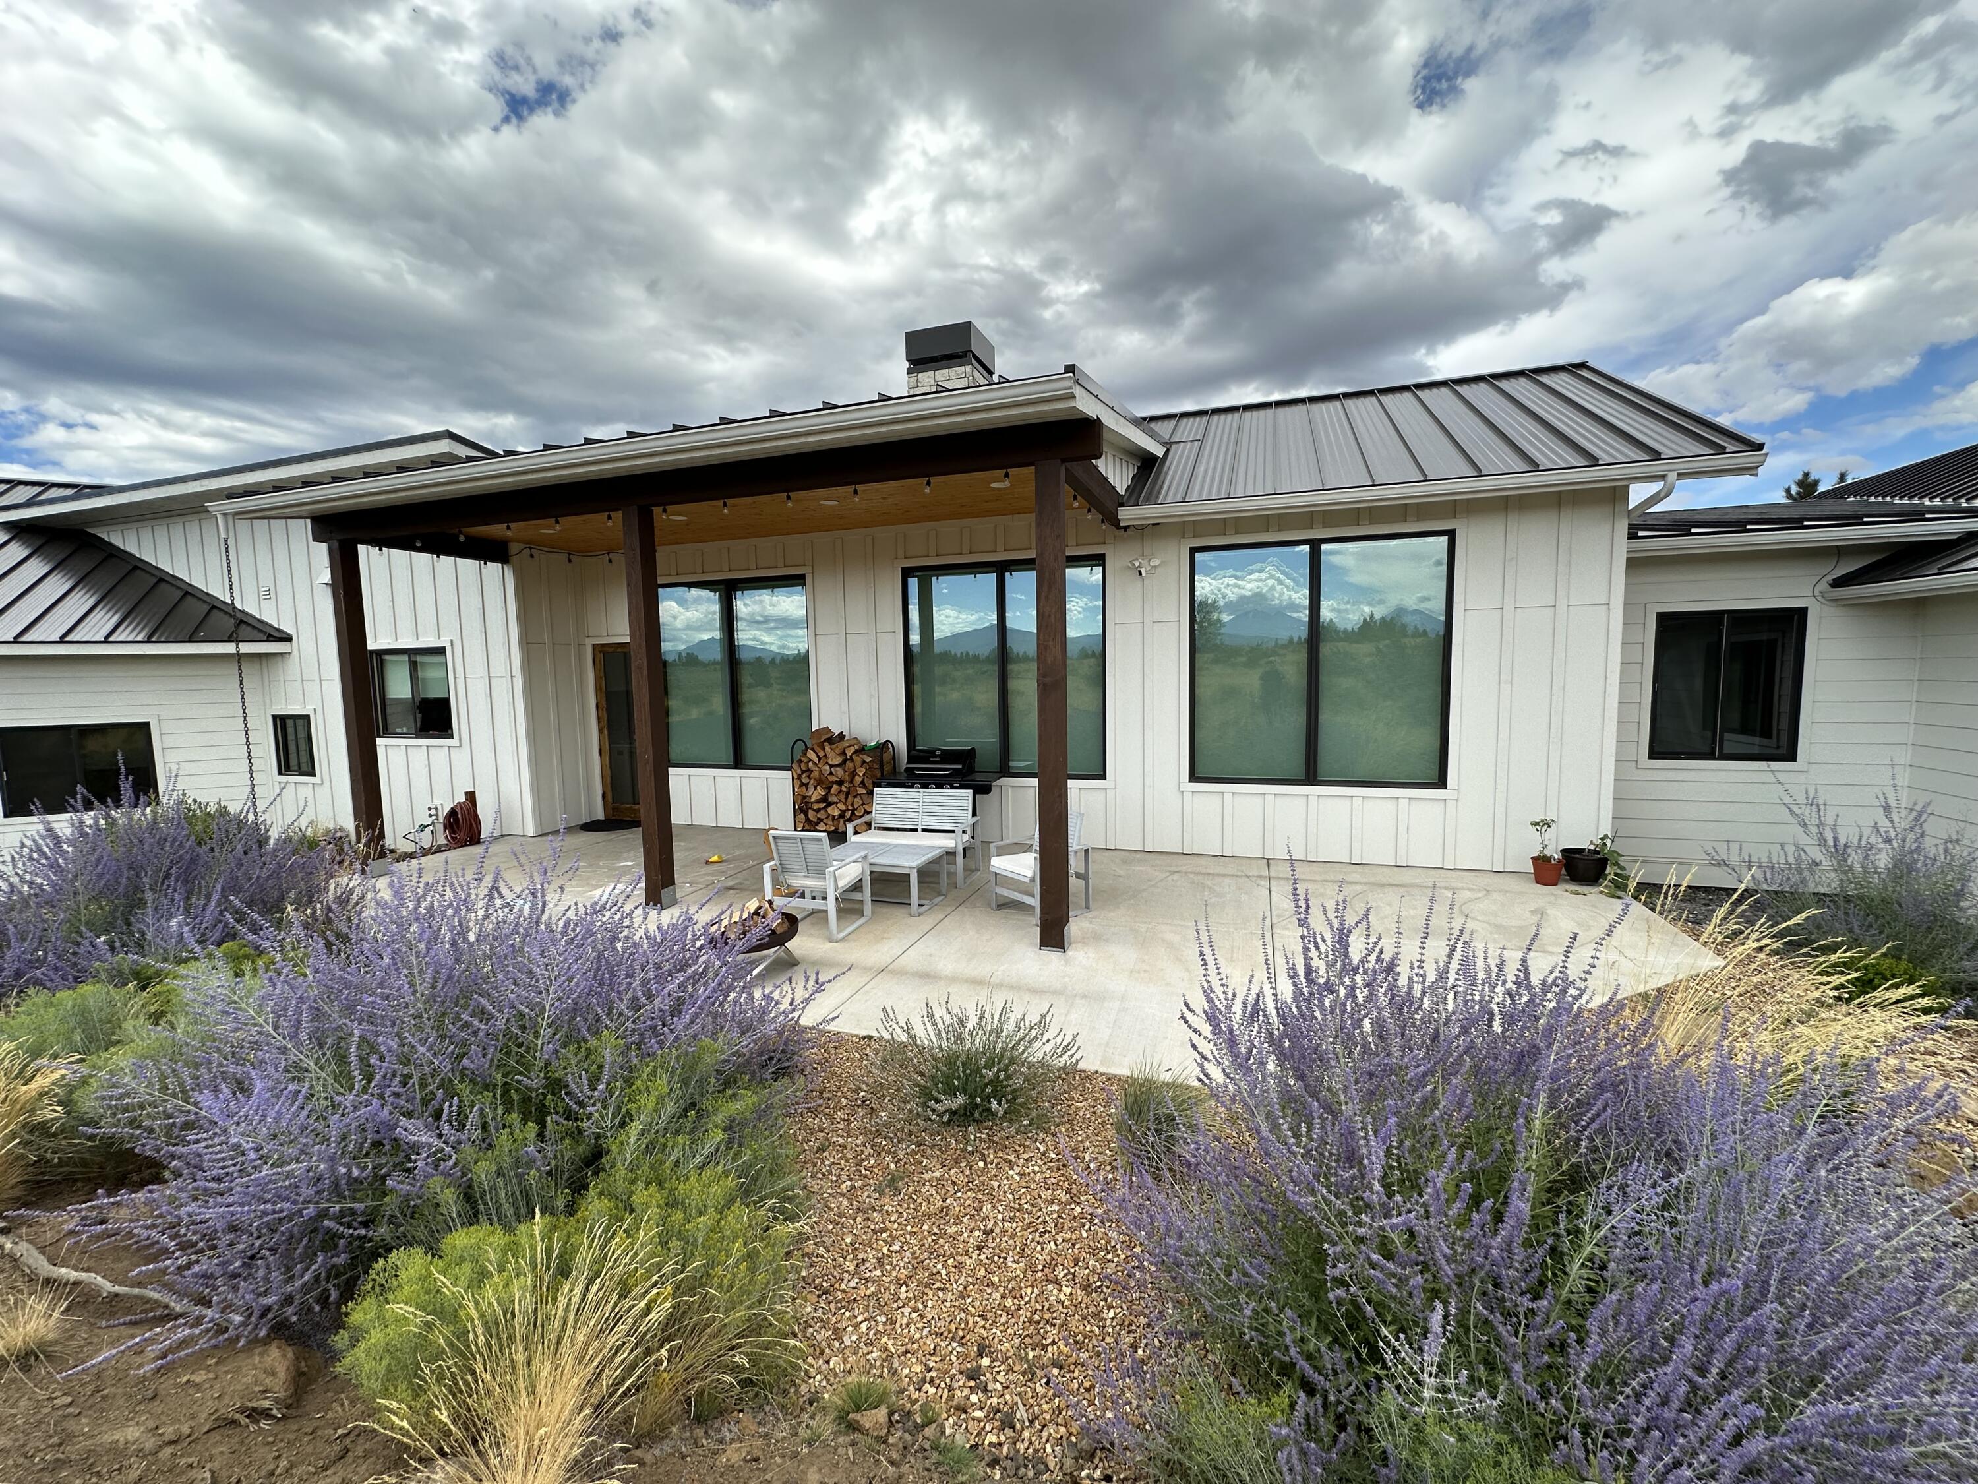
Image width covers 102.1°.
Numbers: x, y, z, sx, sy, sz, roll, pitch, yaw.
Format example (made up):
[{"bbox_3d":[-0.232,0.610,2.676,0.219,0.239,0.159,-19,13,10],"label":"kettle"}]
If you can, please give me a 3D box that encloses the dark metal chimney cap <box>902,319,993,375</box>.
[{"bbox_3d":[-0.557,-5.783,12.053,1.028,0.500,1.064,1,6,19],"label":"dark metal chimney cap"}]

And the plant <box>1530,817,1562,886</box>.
[{"bbox_3d":[4.976,0.960,7.118,0.270,0.580,0.260,0,5,19],"label":"plant"}]

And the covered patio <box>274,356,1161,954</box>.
[{"bbox_3d":[-2.588,-0.697,7.961,7.900,4.000,4.000,0,5,19],"label":"covered patio"}]

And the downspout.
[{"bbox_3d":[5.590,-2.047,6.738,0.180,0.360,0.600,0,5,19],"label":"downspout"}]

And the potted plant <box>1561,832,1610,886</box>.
[{"bbox_3d":[5.347,1.014,7.156,0.410,0.440,0.380,0,5,19],"label":"potted plant"}]

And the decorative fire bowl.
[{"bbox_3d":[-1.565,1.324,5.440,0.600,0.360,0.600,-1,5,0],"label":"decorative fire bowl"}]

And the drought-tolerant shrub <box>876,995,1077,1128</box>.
[{"bbox_3d":[-0.041,1.384,3.670,0.900,0.460,0.800,-1,5,0],"label":"drought-tolerant shrub"}]

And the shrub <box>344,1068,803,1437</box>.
[{"bbox_3d":[-1.120,1.346,2.380,1.100,0.620,1.000,-1,5,0],"label":"shrub"}]

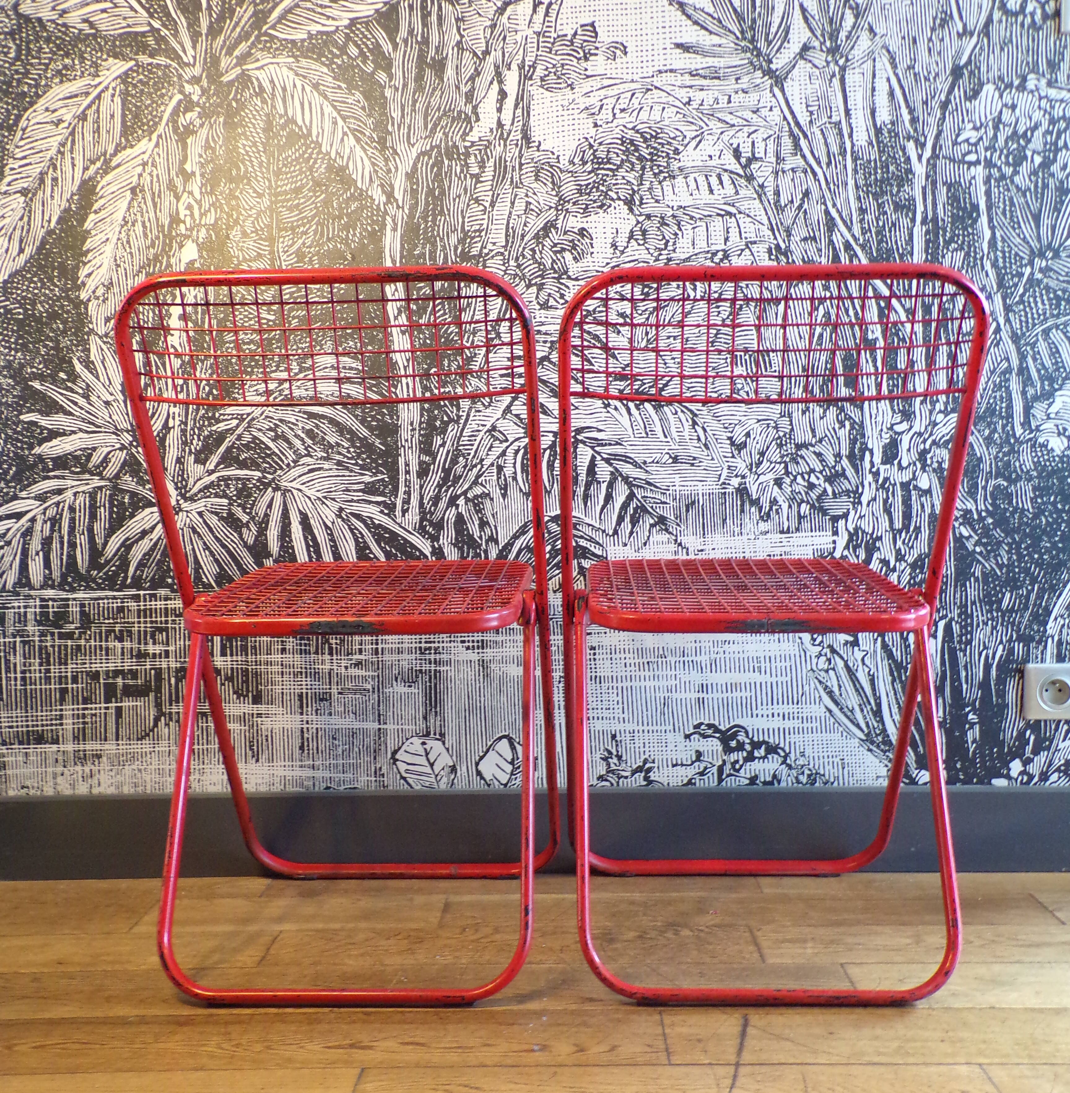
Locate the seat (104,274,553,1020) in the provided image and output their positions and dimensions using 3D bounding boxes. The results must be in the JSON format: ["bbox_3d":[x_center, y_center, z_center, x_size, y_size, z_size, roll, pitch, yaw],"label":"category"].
[{"bbox_3d":[-0.203,0.097,1.416,0.448,0.782,0.471,0,3,4],"label":"seat"}]

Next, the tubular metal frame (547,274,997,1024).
[{"bbox_3d":[0.257,0.092,1.409,0.448,0.782,0.471,-1,3,2],"label":"tubular metal frame"}]

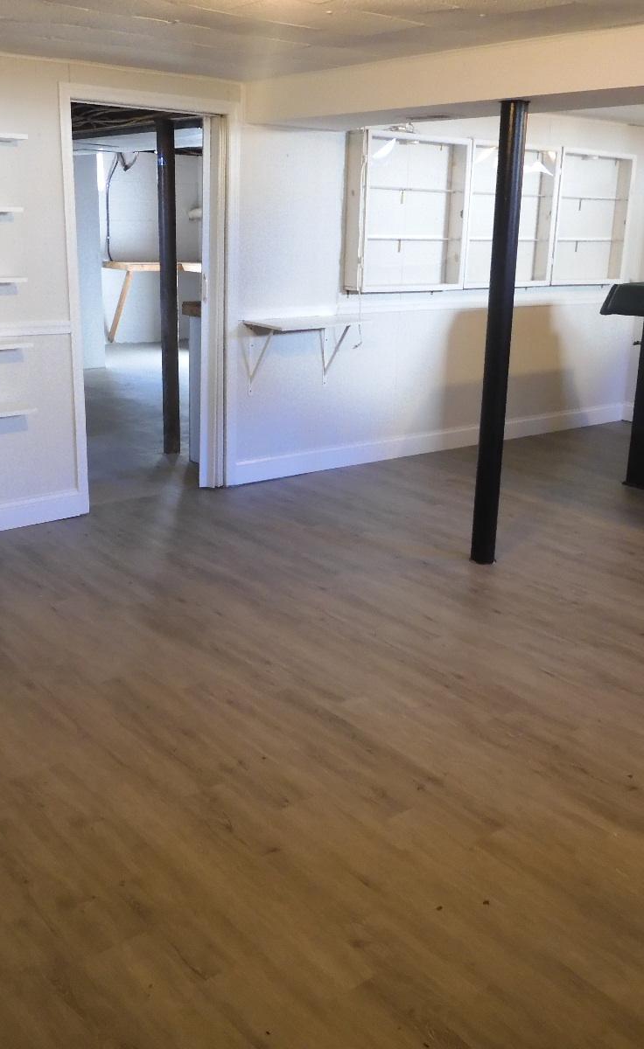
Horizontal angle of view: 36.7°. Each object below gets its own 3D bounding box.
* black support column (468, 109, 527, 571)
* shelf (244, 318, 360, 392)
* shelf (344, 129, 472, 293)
[{"bbox_3d":[0.728,-0.733,4.005,0.104,1.875,0.104,-13,22,-38],"label":"black support column"},{"bbox_3d":[-0.078,-0.899,5.236,0.630,0.400,0.330,-13,22,-38],"label":"shelf"},{"bbox_3d":[0.504,-1.776,5.566,0.820,0.850,0.150,-13,22,-38],"label":"shelf"}]

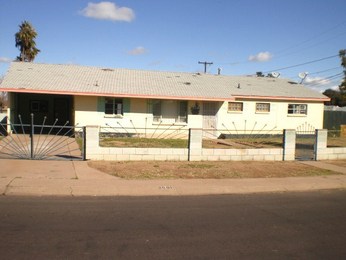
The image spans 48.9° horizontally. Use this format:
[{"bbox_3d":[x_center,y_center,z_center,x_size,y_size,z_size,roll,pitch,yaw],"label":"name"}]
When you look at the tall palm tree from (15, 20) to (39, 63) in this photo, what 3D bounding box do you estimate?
[{"bbox_3d":[-17.991,-7.234,47.000,3.200,12.600,3.200,1,2,-16],"label":"tall palm tree"}]

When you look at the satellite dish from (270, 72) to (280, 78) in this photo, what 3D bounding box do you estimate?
[{"bbox_3d":[7.348,-3.878,27.300,0.600,0.600,0.500,1,3,-30],"label":"satellite dish"}]

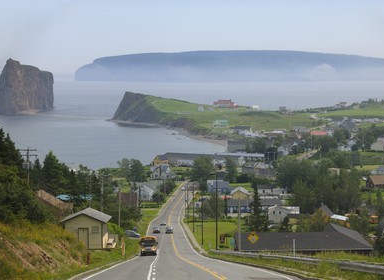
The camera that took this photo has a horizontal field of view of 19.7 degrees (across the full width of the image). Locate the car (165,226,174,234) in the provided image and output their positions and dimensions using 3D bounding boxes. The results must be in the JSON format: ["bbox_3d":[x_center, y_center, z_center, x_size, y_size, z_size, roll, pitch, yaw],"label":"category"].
[{"bbox_3d":[-5.430,22.100,270.000,1.850,1.550,4.600,0,-3,-1],"label":"car"}]

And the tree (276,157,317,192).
[{"bbox_3d":[52.620,17.620,558.000,19.500,16.000,17.000,0,4,0],"label":"tree"}]

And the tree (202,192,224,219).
[{"bbox_3d":[7.528,22.933,388.000,7.600,8.900,7.600,0,4,0],"label":"tree"}]

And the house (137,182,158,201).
[{"bbox_3d":[-20.278,23.468,505.000,9.000,7.600,9.500,0,4,5],"label":"house"}]

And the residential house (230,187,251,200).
[{"bbox_3d":[19.519,22.585,446.184,7.000,5.500,11.000,0,4,4],"label":"residential house"}]

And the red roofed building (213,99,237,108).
[{"bbox_3d":[36.925,-40.505,1240.000,25.500,9.800,13.000,0,4,0],"label":"red roofed building"}]

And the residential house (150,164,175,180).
[{"bbox_3d":[-17.109,18.535,632.000,12.500,8.600,10.000,-1,4,-12],"label":"residential house"}]

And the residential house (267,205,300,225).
[{"bbox_3d":[30.470,24.540,365.000,10.300,6.100,8.500,0,4,0],"label":"residential house"}]

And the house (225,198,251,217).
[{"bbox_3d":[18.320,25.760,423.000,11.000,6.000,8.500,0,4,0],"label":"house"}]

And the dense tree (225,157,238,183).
[{"bbox_3d":[21.920,16.370,615.000,7.800,14.300,7.800,0,4,0],"label":"dense tree"}]

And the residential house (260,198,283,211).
[{"bbox_3d":[29.584,24.603,415.000,9.000,4.900,8.000,0,4,0],"label":"residential house"}]

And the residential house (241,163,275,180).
[{"bbox_3d":[37.764,17.791,620.000,17.000,8.500,10.000,0,4,5],"label":"residential house"}]

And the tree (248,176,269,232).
[{"bbox_3d":[17.910,17.910,303.000,6.000,14.600,6.000,0,4,0],"label":"tree"}]

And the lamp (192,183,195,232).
[{"bbox_3d":[0.452,17.058,278.000,0.500,12.200,0.400,0,4,0],"label":"lamp"}]

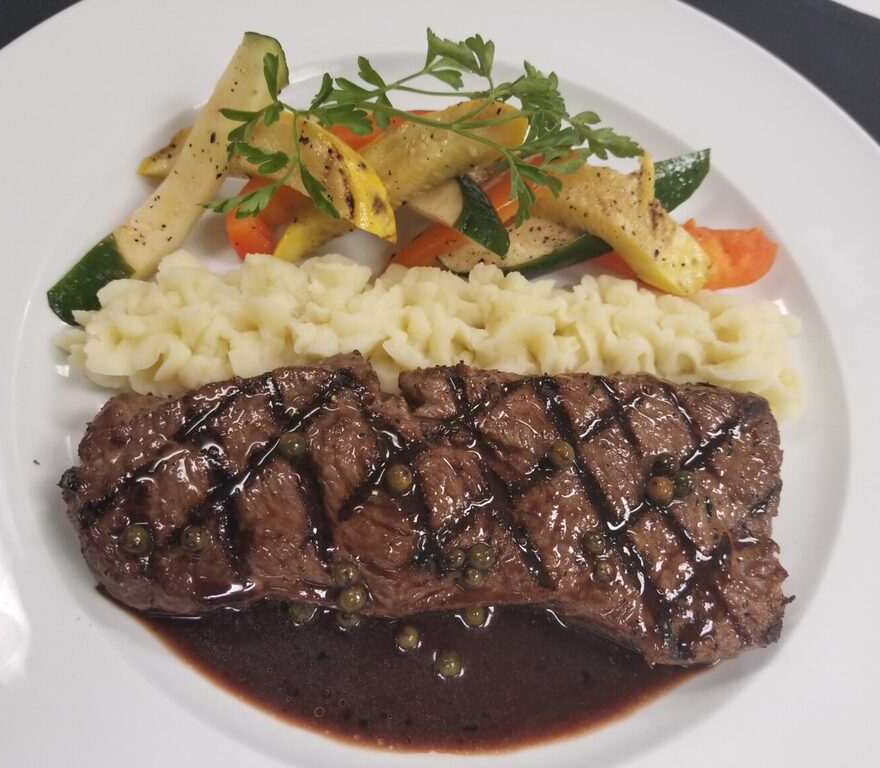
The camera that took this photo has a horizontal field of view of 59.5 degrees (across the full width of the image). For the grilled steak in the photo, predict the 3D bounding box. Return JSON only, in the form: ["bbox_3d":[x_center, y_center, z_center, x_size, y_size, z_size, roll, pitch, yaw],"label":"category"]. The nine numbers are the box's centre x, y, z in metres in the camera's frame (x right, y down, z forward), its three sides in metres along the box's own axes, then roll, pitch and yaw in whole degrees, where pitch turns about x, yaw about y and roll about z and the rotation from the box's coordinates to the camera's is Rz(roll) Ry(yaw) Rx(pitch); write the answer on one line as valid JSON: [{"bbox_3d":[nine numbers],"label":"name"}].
[{"bbox_3d":[0.000,0.026,0.176,0.159,0.022,0.063,6,63,-4],"label":"grilled steak"}]

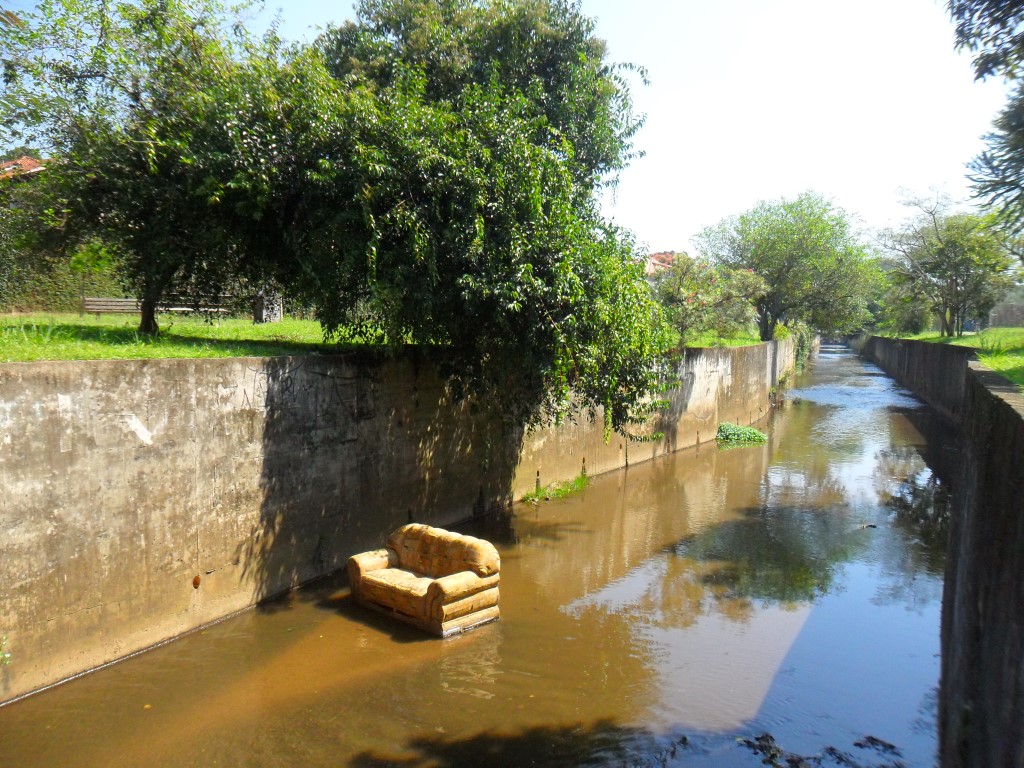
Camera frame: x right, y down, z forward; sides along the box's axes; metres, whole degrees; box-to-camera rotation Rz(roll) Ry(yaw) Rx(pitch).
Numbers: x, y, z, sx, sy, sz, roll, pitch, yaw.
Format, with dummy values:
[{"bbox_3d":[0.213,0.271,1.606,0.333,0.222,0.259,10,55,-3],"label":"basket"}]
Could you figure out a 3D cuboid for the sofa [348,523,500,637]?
[{"bbox_3d":[-1.009,2.150,9.082,0.800,0.890,1.710,-3,5,-44],"label":"sofa"}]

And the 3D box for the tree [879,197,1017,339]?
[{"bbox_3d":[25.140,-6.681,46.000,7.600,8.000,7.200,0,3,0],"label":"tree"}]

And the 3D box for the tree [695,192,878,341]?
[{"bbox_3d":[12.245,-5.200,35.500,7.800,6.700,7.400,0,3,0],"label":"tree"}]

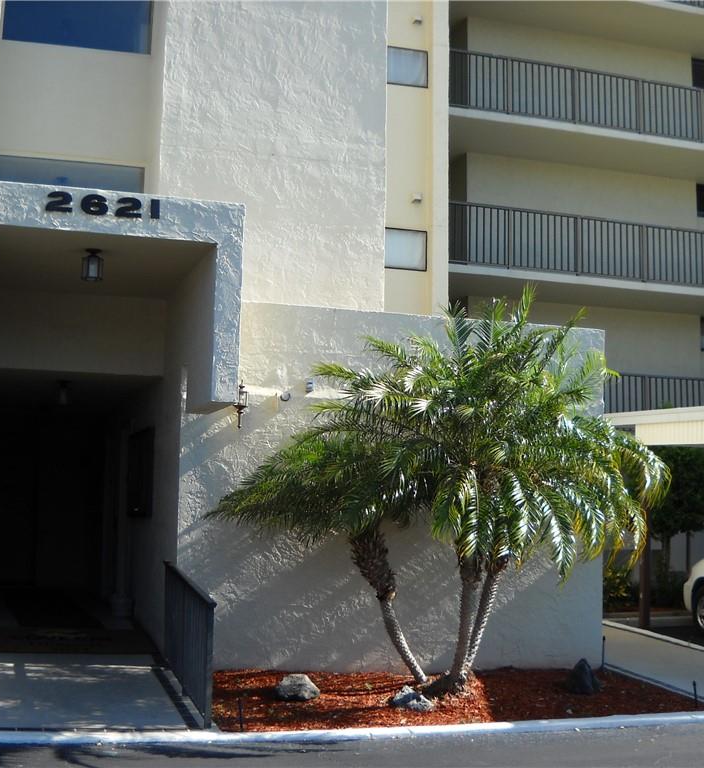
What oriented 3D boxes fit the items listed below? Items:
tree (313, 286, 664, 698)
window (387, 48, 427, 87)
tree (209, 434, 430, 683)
[{"bbox_3d":[1.108,0.828,9.700,2.700,3.200,2.450,3,-7,-17],"label":"tree"},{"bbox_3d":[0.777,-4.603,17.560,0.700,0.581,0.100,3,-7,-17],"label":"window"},{"bbox_3d":[-0.223,1.433,9.850,1.850,2.060,1.700,3,-7,-17],"label":"tree"}]

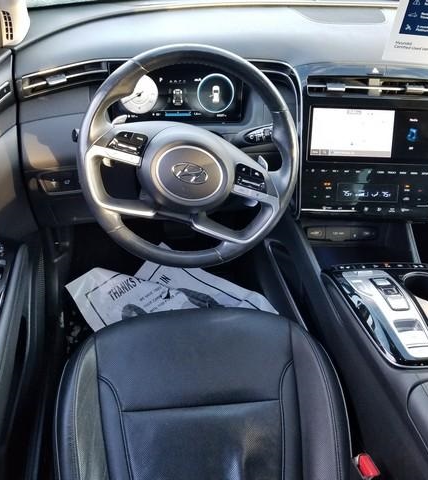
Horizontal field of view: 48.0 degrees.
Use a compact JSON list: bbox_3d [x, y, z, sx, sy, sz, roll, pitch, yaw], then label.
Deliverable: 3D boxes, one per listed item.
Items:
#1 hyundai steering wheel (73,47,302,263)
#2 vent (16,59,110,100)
[{"bbox_3d":[-0.044,-0.140,0.825,0.370,0.370,0.090,10,5,-3],"label":"hyundai steering wheel"},{"bbox_3d":[-0.300,-0.324,0.965,0.180,0.046,0.045,-19,22,-15],"label":"vent"}]

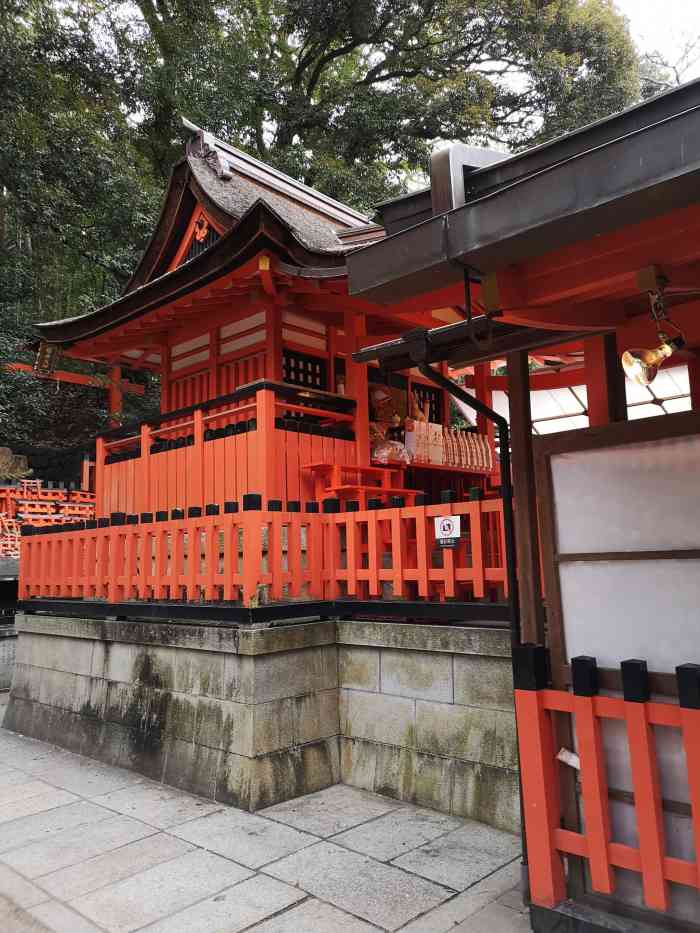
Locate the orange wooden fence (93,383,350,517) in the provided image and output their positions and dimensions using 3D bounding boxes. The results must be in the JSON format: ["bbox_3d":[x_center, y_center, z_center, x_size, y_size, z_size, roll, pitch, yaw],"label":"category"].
[{"bbox_3d":[-1.351,0.083,7.382,2.881,1.190,1.102,-9,-10,43],"label":"orange wooden fence"}]

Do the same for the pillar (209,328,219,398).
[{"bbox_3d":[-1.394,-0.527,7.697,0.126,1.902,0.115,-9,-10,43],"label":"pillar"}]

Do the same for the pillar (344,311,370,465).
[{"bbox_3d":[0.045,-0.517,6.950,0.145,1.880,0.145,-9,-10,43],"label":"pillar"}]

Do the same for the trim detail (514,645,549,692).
[{"bbox_3d":[0.776,0.854,3.116,0.105,0.185,0.110,-9,-10,43],"label":"trim detail"}]

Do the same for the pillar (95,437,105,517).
[{"bbox_3d":[-2.688,0.221,7.976,0.115,1.090,0.110,-9,-10,43],"label":"pillar"}]

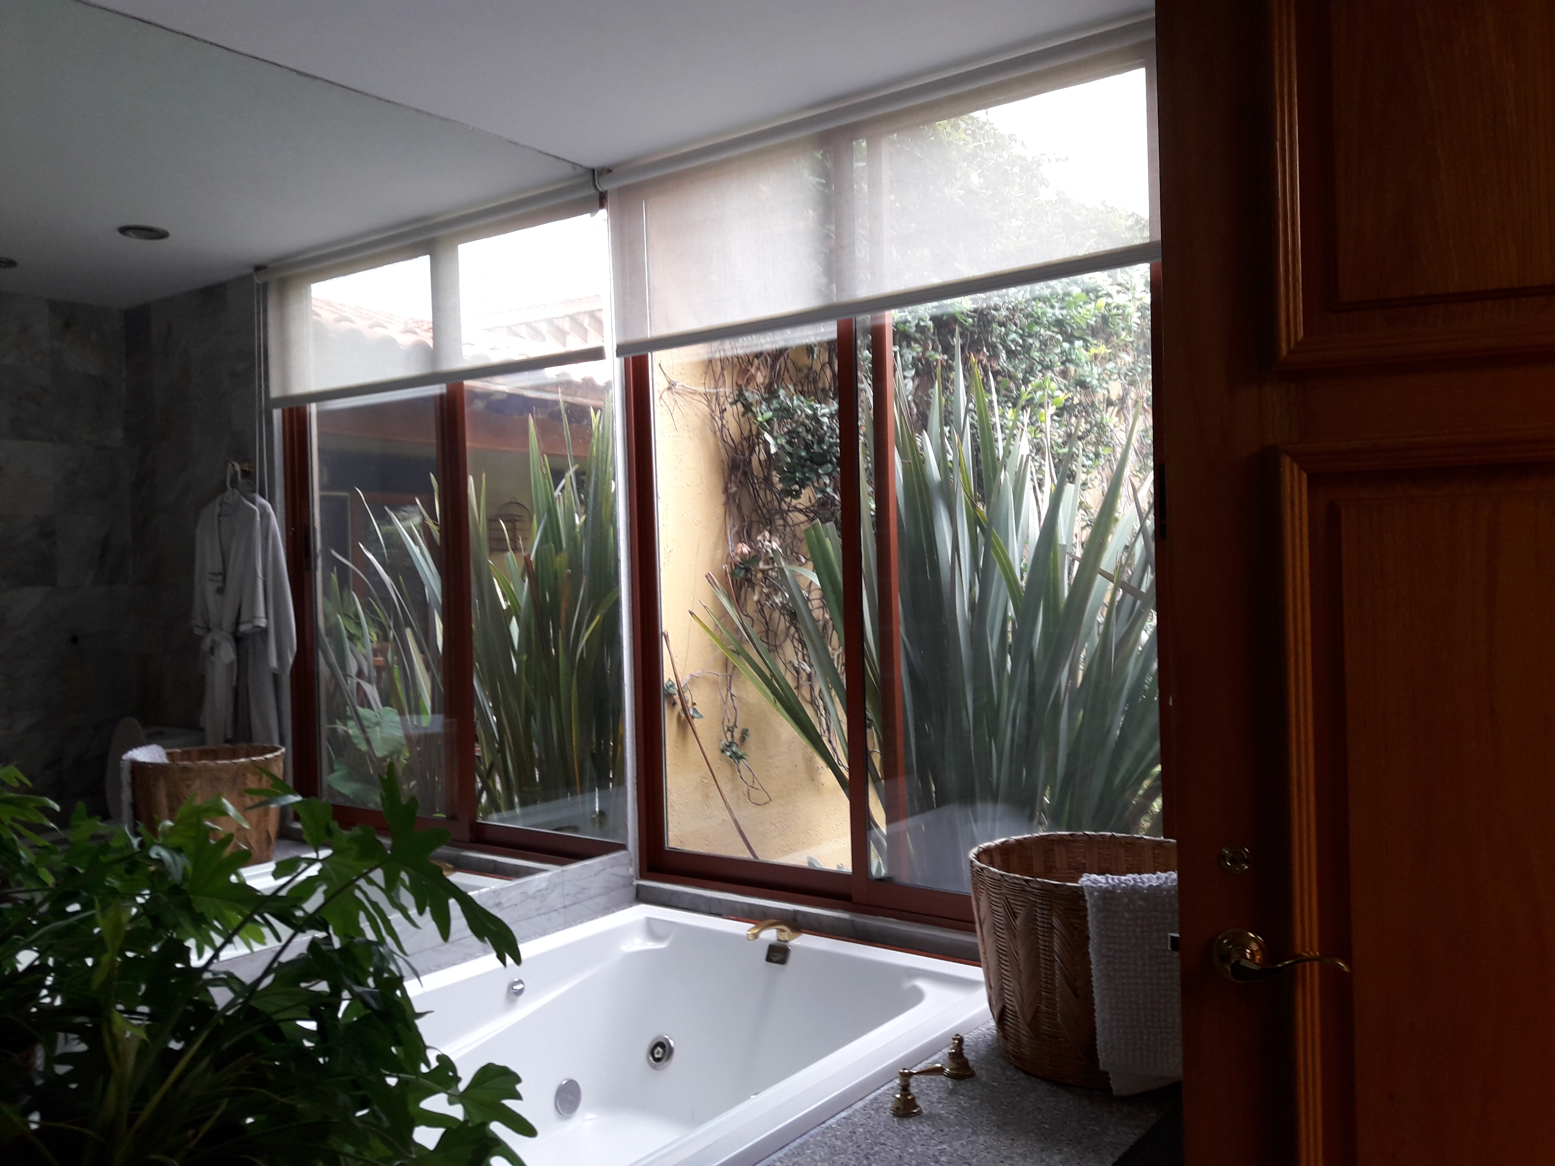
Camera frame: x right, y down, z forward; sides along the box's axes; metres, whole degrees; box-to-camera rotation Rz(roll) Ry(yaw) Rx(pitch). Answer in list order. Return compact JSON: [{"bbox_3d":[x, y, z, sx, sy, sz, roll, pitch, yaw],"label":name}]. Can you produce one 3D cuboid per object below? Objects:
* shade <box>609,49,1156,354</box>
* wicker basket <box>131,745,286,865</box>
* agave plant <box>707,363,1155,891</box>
[{"bbox_3d":[0.184,-0.897,3.012,1.627,0.520,0.073,-1,0,36],"label":"shade"},{"bbox_3d":[-1.886,0.748,4.190,0.466,0.361,0.466,-1,0,36],"label":"wicker basket"},{"bbox_3d":[0.614,0.168,3.640,1.492,1.695,1.186,-1,0,36],"label":"agave plant"}]

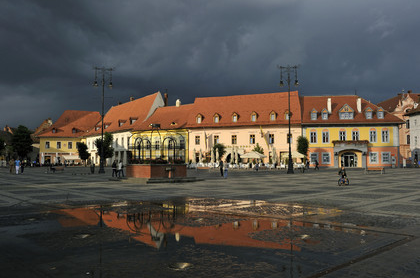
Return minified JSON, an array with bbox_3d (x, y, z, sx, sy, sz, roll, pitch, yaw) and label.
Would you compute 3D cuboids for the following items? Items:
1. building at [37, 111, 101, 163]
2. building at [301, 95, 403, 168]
[{"bbox_3d":[-46.633,-0.102,124.326,15.690,18.300,15.000,1,-3,-12],"label":"building"},{"bbox_3d":[31.406,-1.619,87.909,20.660,16.400,15.000,0,-3,7],"label":"building"}]

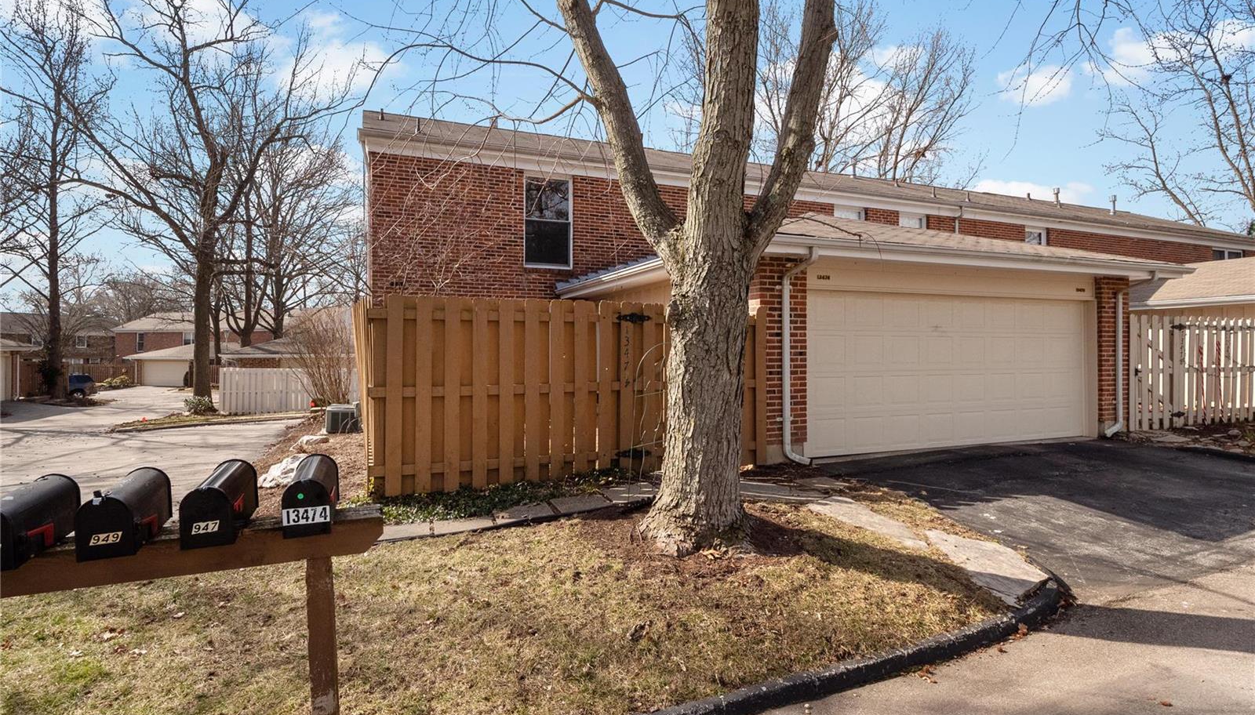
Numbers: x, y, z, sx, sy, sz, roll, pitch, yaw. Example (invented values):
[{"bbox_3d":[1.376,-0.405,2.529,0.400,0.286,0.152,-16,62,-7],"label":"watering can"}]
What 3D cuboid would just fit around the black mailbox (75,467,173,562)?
[{"bbox_3d":[-1.986,0.605,2.498,0.172,0.228,0.492,-1,2,-23],"label":"black mailbox"}]

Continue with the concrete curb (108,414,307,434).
[{"bbox_3d":[-12.350,2.000,19.000,0.400,0.180,5.500,1,1,35],"label":"concrete curb"}]

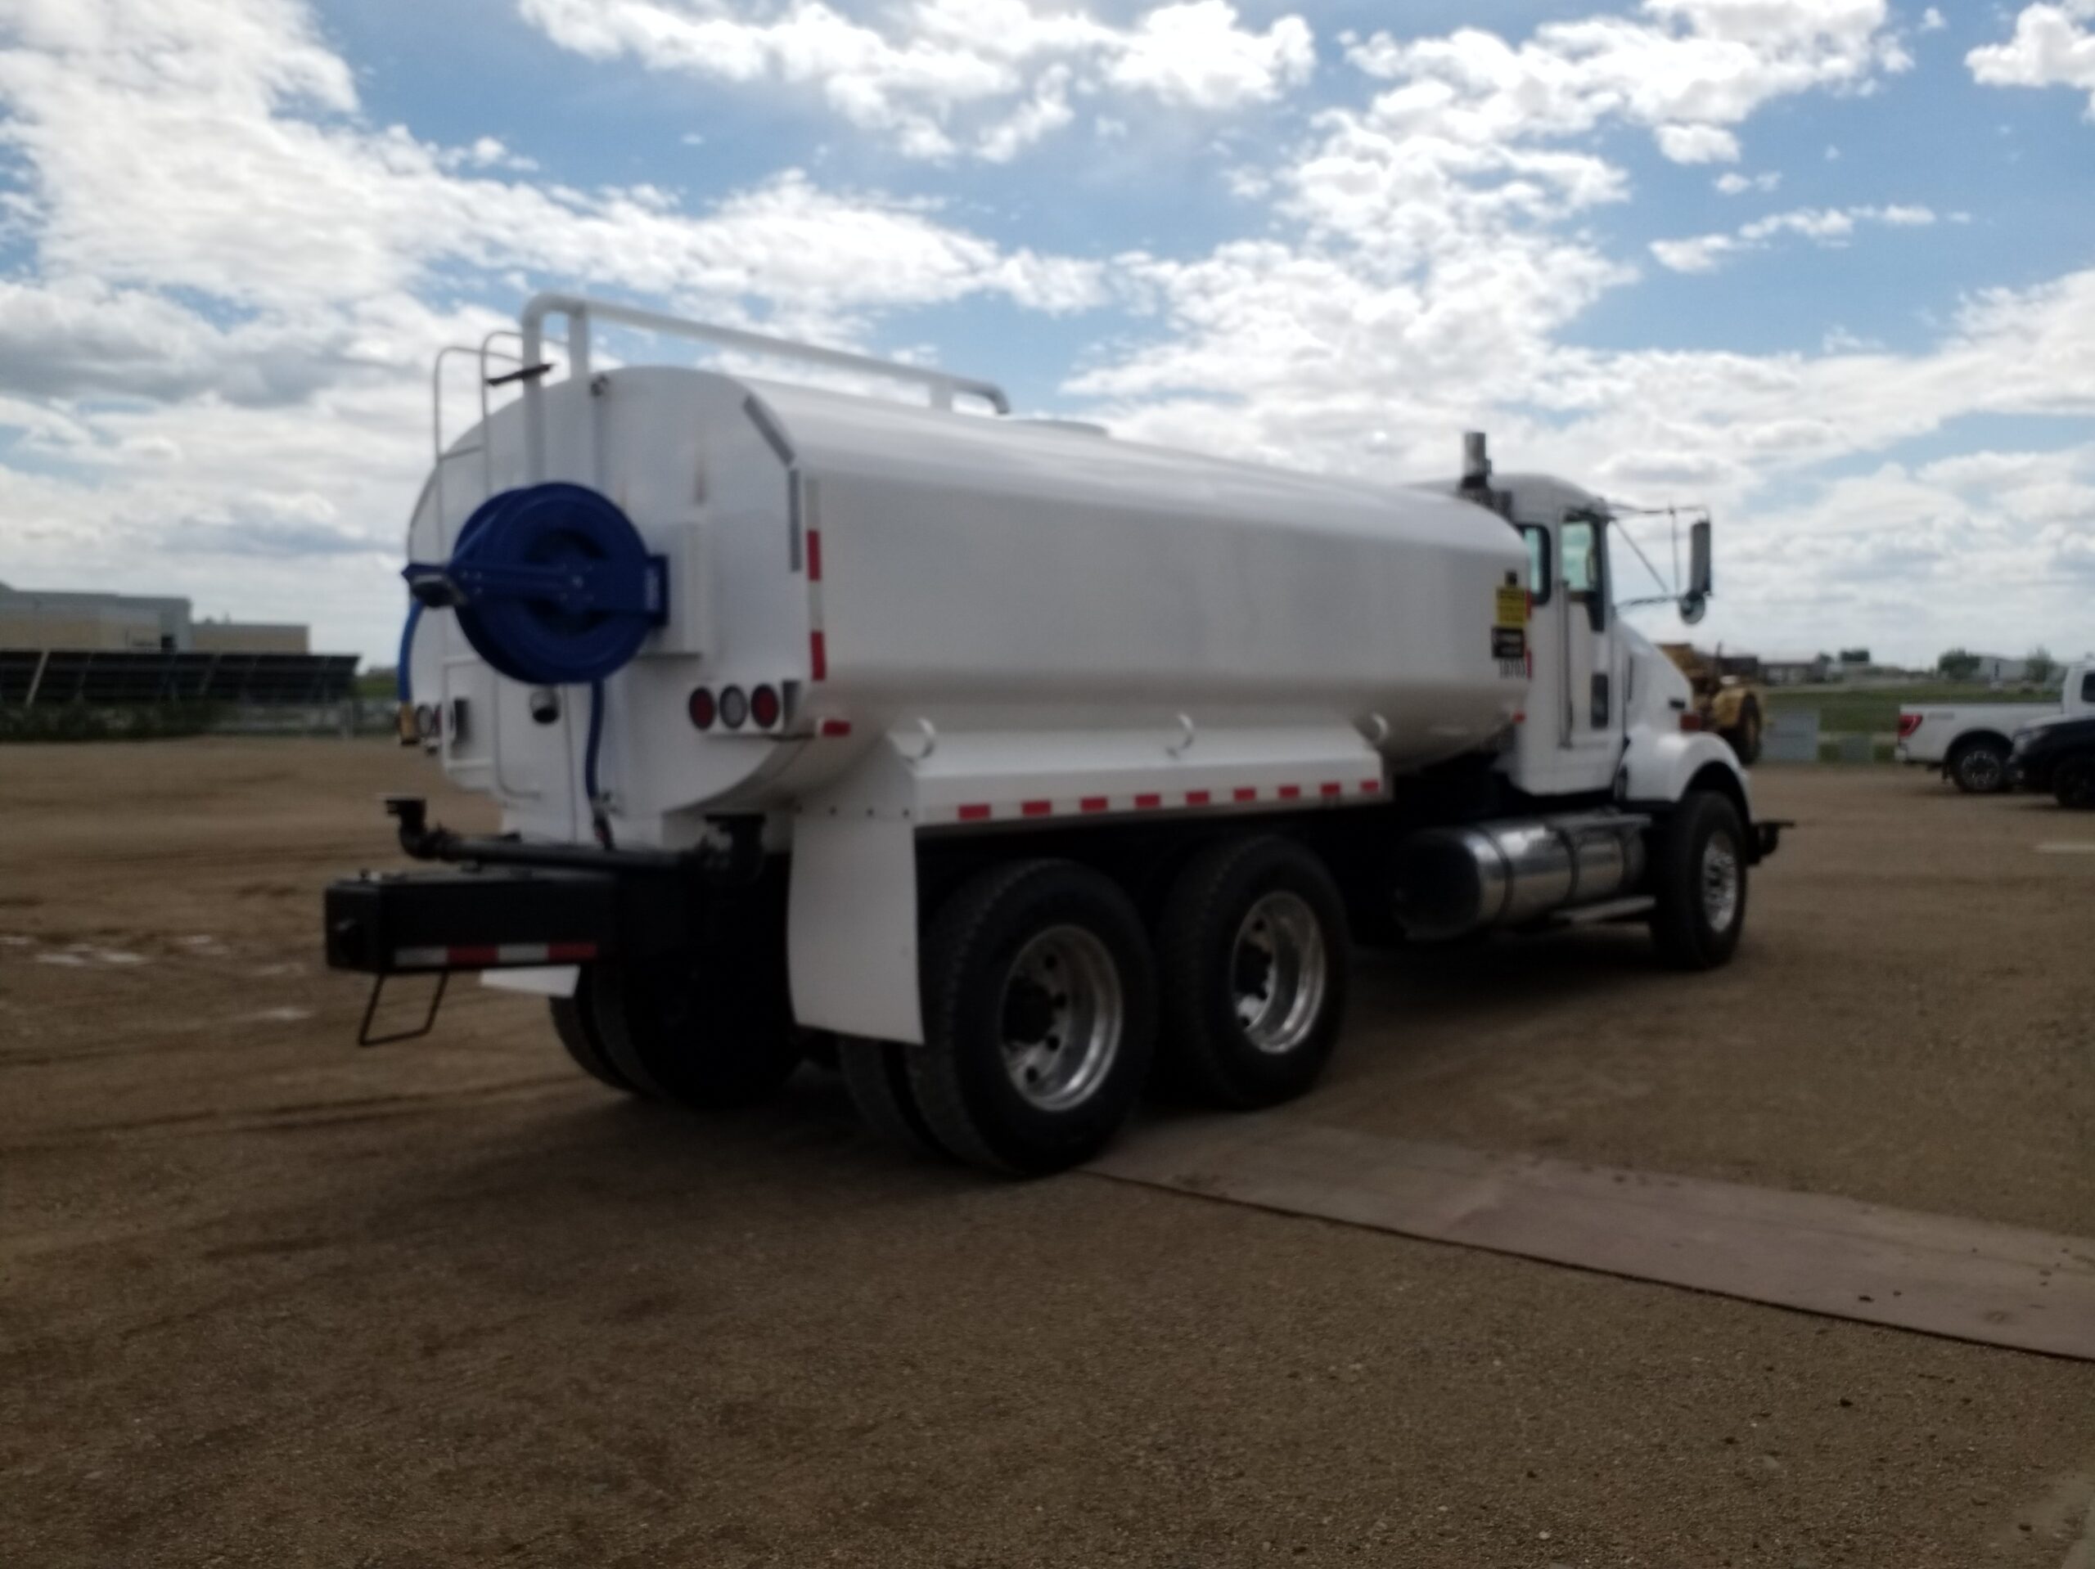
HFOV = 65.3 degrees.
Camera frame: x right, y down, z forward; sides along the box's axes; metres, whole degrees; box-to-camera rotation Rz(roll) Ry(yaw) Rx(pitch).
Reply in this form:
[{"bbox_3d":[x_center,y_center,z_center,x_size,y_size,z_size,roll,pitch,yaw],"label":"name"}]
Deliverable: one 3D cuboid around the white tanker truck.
[{"bbox_3d":[0.992,-0.323,8.391,2.680,3.030,9.180,4,5,43],"label":"white tanker truck"}]

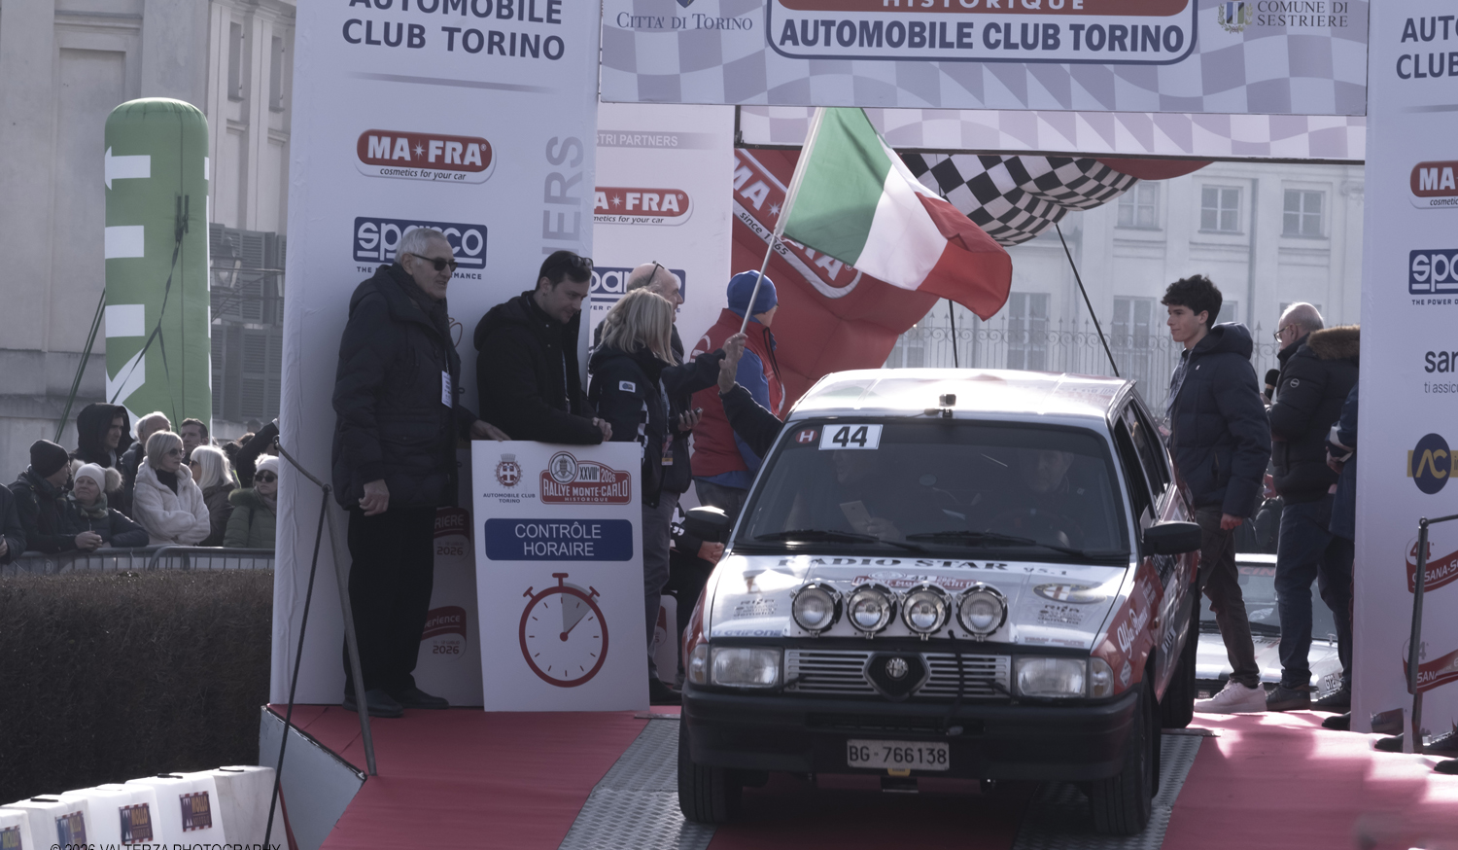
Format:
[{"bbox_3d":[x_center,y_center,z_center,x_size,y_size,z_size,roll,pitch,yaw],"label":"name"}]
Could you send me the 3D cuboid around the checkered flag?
[{"bbox_3d":[1.405,-1.106,39.500,1.200,0.550,0.500,2,-1,8],"label":"checkered flag"}]

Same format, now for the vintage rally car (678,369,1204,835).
[{"bbox_3d":[0.812,0.552,28.900,1.680,1.370,4.020,2,7,8],"label":"vintage rally car"}]

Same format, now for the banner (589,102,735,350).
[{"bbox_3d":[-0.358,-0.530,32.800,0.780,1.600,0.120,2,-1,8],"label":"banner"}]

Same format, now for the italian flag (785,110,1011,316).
[{"bbox_3d":[0.640,-0.840,31.400,0.930,0.870,0.300,2,-1,5],"label":"italian flag"}]

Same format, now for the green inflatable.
[{"bbox_3d":[-3.519,-0.176,50.500,0.660,3.700,0.660,2,-1,0],"label":"green inflatable"}]

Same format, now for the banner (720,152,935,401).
[{"bbox_3d":[0.487,-0.743,39.500,1.150,1.350,0.500,2,-1,8],"label":"banner"}]

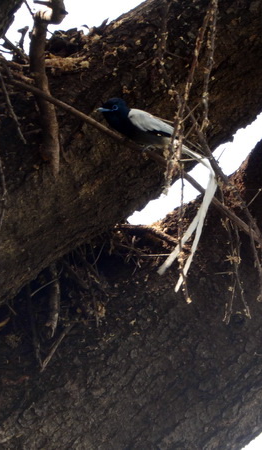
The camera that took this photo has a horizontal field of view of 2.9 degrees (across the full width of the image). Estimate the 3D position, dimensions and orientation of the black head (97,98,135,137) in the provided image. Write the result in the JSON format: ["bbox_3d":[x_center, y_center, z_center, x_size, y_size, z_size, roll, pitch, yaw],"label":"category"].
[{"bbox_3d":[-0.018,-0.137,6.600,0.047,0.045,0.028,0,-20,0],"label":"black head"}]

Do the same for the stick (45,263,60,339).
[{"bbox_3d":[-0.103,0.099,6.800,0.013,0.099,0.013,2,0,0],"label":"stick"}]

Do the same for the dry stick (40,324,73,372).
[{"bbox_3d":[-0.097,0.159,6.760,0.008,0.077,0.008,34,-15,0],"label":"dry stick"}]

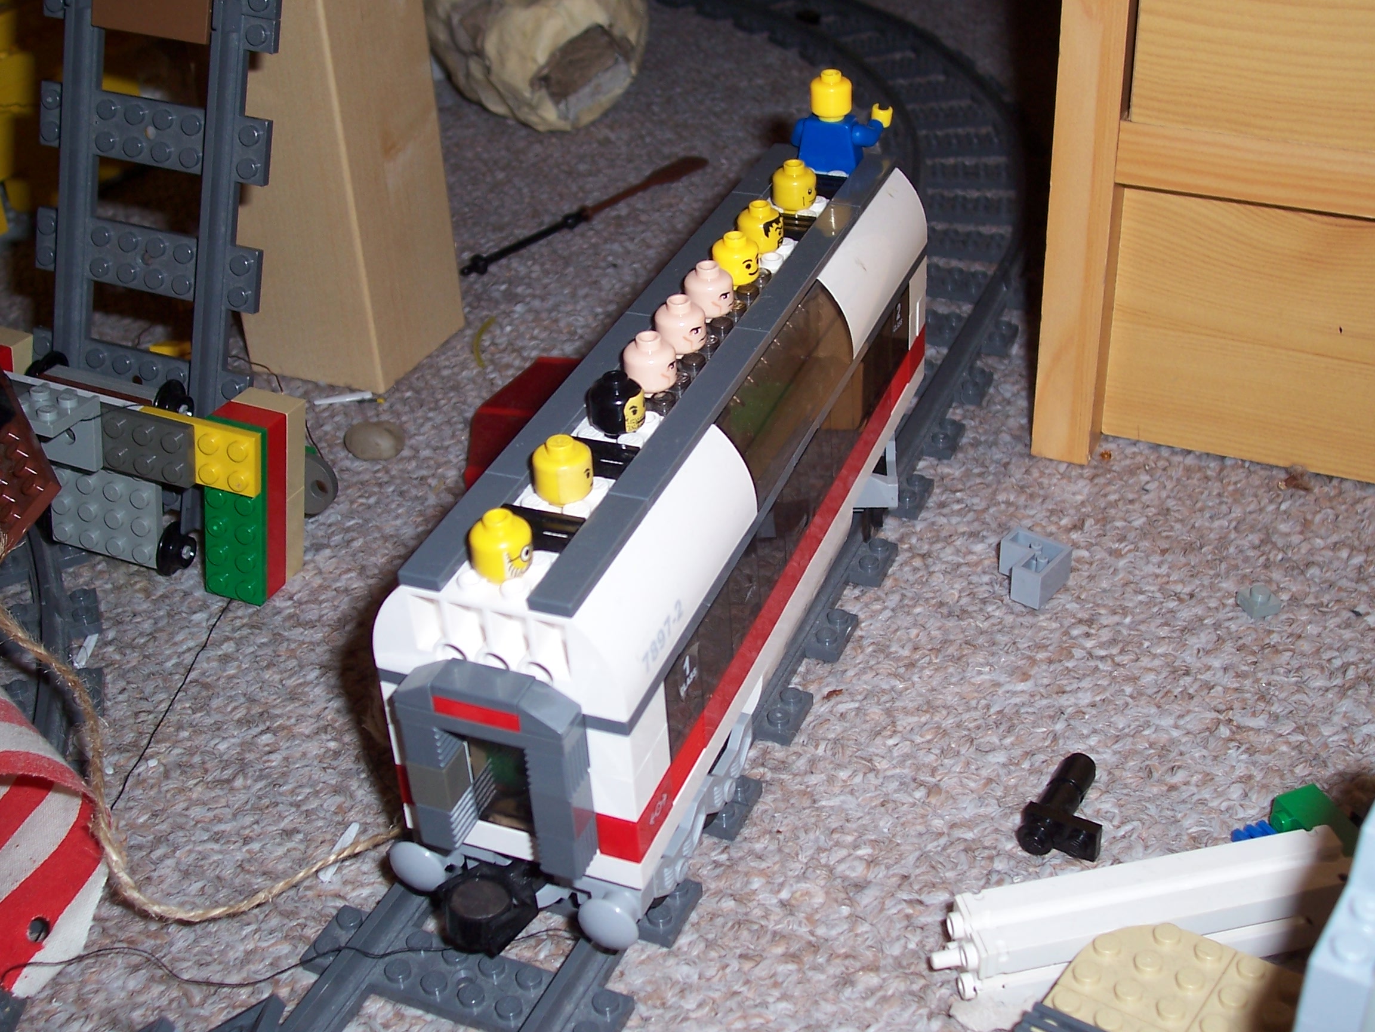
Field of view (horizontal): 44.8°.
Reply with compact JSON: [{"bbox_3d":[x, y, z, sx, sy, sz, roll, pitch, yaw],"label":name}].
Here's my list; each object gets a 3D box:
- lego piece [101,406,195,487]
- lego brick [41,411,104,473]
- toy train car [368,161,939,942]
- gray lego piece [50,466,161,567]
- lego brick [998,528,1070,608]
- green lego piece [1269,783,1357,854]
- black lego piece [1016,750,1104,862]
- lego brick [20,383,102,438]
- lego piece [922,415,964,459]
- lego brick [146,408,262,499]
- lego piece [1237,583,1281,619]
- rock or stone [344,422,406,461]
[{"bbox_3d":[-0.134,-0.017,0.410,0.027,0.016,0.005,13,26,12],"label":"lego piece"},{"bbox_3d":[-0.153,-0.020,0.413,0.016,0.016,0.004,13,27,12],"label":"lego brick"},{"bbox_3d":[0.004,-0.006,0.366,0.050,0.083,0.228,10,36,19],"label":"toy train car"},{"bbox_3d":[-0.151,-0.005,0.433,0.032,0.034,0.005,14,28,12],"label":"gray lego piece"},{"bbox_3d":[0.085,0.014,0.416,0.016,0.011,0.016,23,42,34],"label":"lego brick"},{"bbox_3d":[0.133,0.068,0.343,0.011,0.008,0.028,-14,36,-17],"label":"green lego piece"},{"bbox_3d":[0.083,0.064,0.359,0.016,0.008,0.027,15,37,28],"label":"black lego piece"},{"bbox_3d":[-0.153,-0.026,0.400,0.016,0.005,0.019,13,26,12],"label":"lego brick"},{"bbox_3d":[0.073,-0.022,0.475,0.009,0.005,0.016,12,36,21],"label":"lego piece"},{"bbox_3d":[-0.120,-0.016,0.411,0.032,0.016,0.005,13,27,12],"label":"lego brick"},{"bbox_3d":[0.148,0.021,0.430,0.008,0.005,0.008,-10,34,-12],"label":"lego piece"},{"bbox_3d":[-0.091,-0.022,0.485,0.018,0.009,0.015,0,34,6],"label":"rock or stone"}]

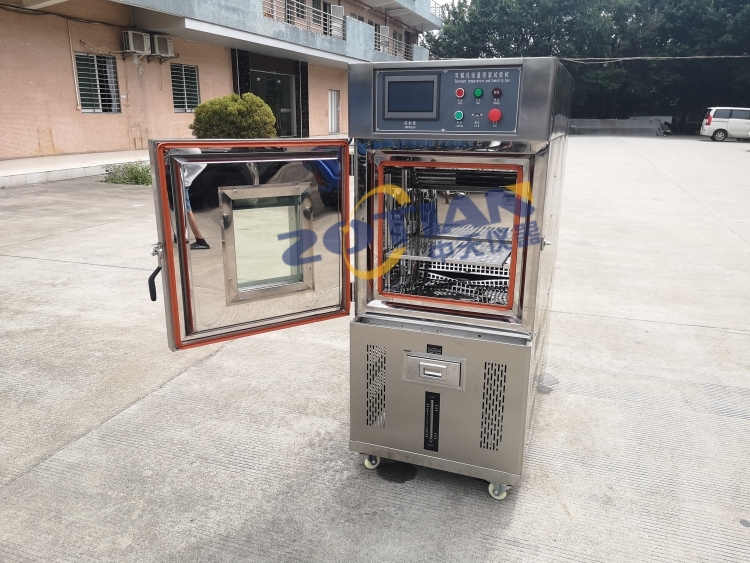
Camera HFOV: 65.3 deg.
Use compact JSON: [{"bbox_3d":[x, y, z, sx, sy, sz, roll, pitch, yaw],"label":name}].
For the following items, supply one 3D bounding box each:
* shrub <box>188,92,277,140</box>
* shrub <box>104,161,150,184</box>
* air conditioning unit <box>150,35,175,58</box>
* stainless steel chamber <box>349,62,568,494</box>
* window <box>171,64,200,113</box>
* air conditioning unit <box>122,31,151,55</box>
[{"bbox_3d":[-3.525,-3.800,14.697,2.050,1.750,2.050,6,17,18],"label":"shrub"},{"bbox_3d":[-4.486,-2.165,11.547,1.450,0.400,1.100,6,17,18],"label":"shrub"},{"bbox_3d":[-6.591,-7.267,18.117,0.280,0.545,0.780,6,17,18],"label":"air conditioning unit"},{"bbox_3d":[0.402,-0.075,2.490,0.650,1.534,1.073,6,17,20],"label":"stainless steel chamber"},{"bbox_3d":[-6.416,-6.540,19.906,0.100,1.550,1.490,6,17,18],"label":"window"},{"bbox_3d":[-6.948,-6.971,17.142,0.280,0.545,0.790,6,17,18],"label":"air conditioning unit"}]

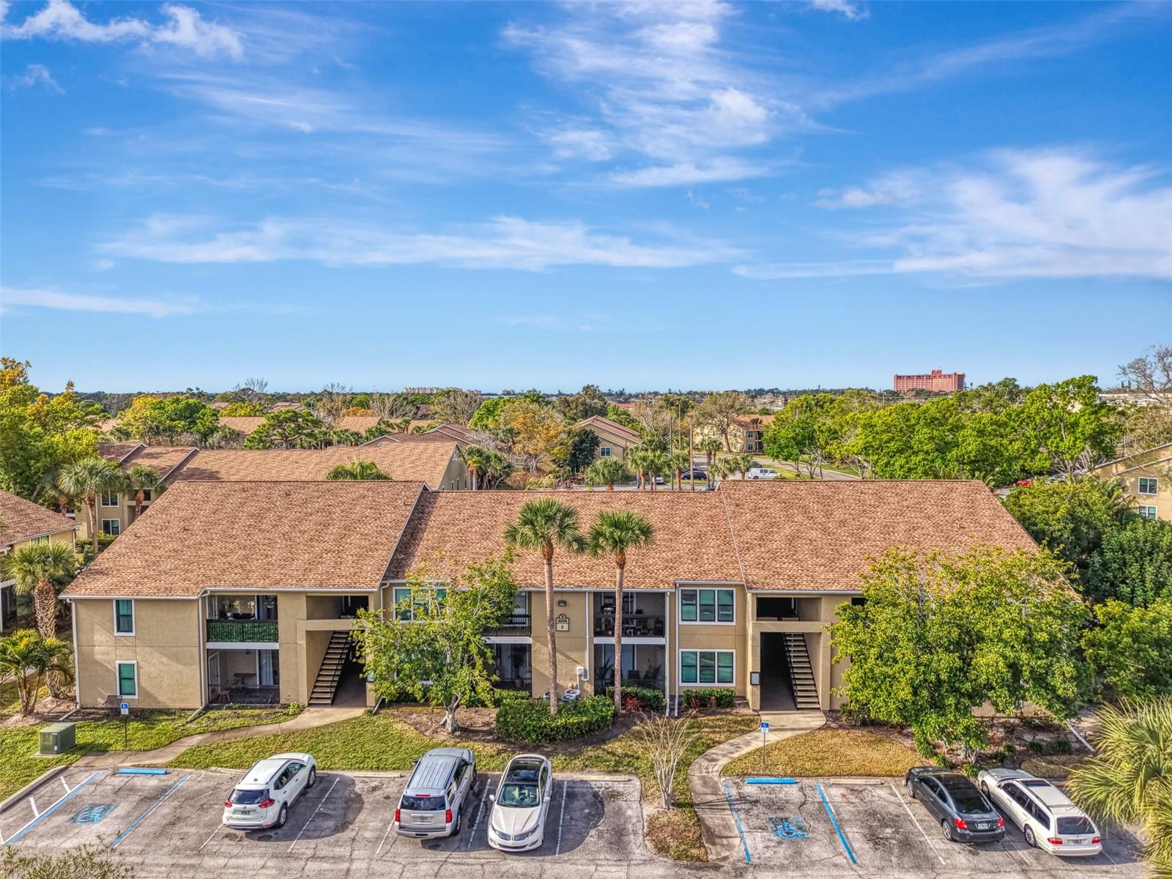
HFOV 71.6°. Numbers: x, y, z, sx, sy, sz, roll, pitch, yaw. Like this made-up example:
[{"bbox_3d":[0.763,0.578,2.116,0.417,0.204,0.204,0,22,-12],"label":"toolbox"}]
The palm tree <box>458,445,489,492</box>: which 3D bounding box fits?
[{"bbox_3d":[-11.376,5.072,82.416,3.300,8.900,3.300,0,3,0],"label":"palm tree"}]

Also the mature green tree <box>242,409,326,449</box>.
[{"bbox_3d":[-41.687,1.887,112.284,11.000,11.900,11.000,0,3,0],"label":"mature green tree"}]

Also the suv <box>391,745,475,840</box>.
[{"bbox_3d":[-5.000,11.677,27.500,2.060,1.890,5.180,0,3,2],"label":"suv"}]

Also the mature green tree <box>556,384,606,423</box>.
[{"bbox_3d":[-0.749,-4.759,189.042,12.000,15.300,12.000,0,3,0],"label":"mature green tree"}]

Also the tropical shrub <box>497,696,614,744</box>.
[{"bbox_3d":[-1.265,11.364,33.314,4.800,1.150,2.500,0,3,0],"label":"tropical shrub"}]

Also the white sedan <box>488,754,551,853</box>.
[{"bbox_3d":[-2.150,11.907,27.063,1.900,1.480,4.930,0,3,3],"label":"white sedan"}]

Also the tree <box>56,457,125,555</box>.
[{"bbox_3d":[-44.244,6.148,72.973,5.300,8.951,5.000,0,3,0],"label":"tree"}]

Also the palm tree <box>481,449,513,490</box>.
[{"bbox_3d":[-11.394,5.051,104.462,3.900,7.529,3.800,0,3,0],"label":"palm tree"}]

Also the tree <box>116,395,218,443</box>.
[{"bbox_3d":[-62.999,0.326,122.212,14.200,13.900,14.000,0,3,0],"label":"tree"}]

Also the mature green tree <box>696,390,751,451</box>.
[{"bbox_3d":[32.742,-4.017,193.080,12.800,14.600,12.500,0,3,0],"label":"mature green tree"}]

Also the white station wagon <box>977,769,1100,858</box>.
[{"bbox_3d":[15.708,12.744,28.355,1.800,1.500,4.830,0,3,-2],"label":"white station wagon"}]

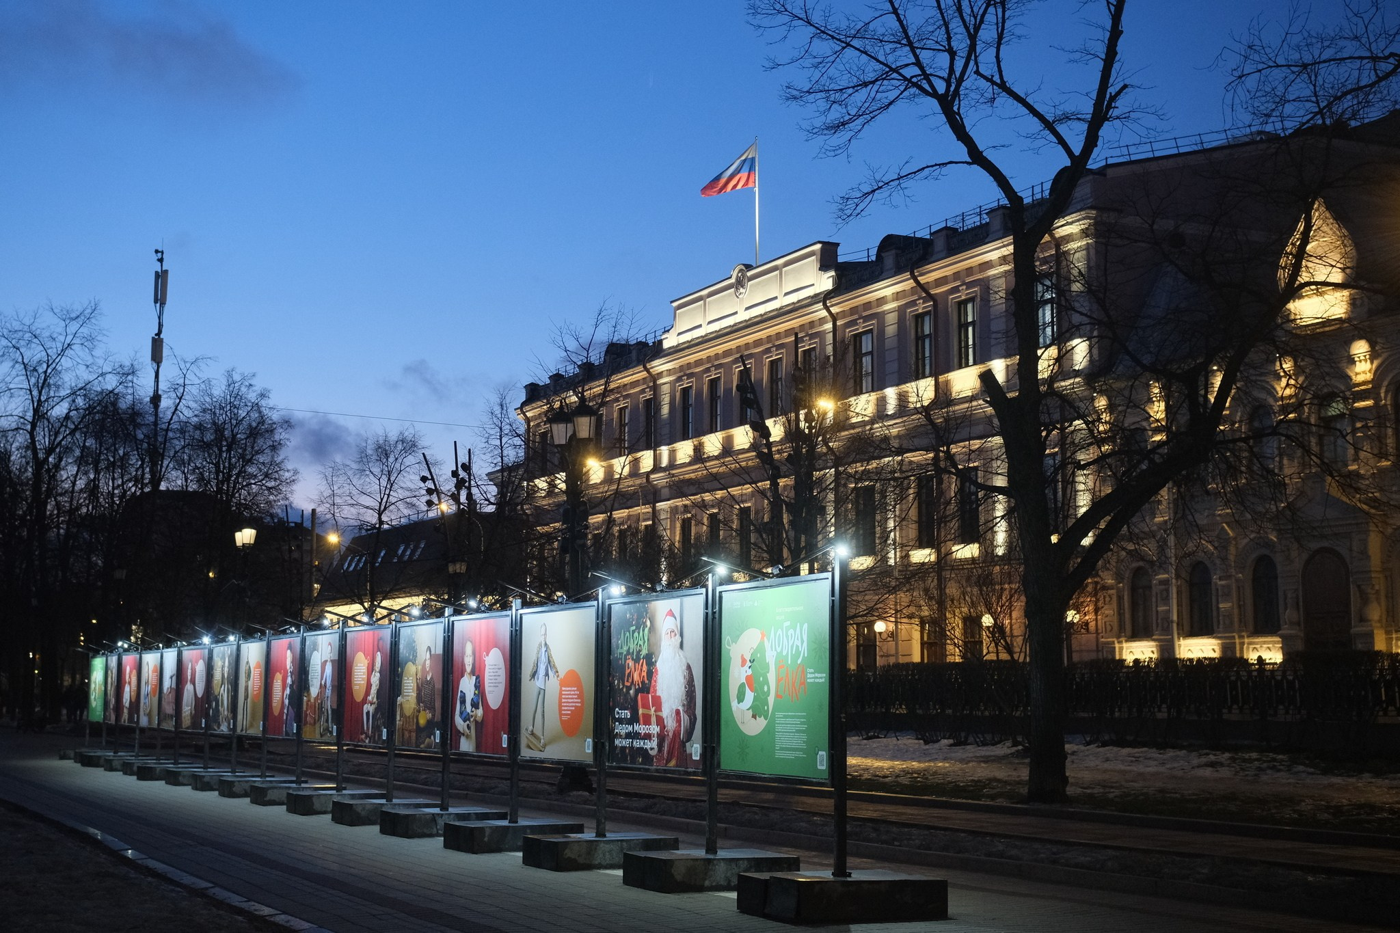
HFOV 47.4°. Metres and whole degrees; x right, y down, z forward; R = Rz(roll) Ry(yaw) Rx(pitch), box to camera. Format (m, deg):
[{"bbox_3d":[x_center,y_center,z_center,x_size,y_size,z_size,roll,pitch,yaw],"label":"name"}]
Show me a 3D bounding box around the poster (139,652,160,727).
[{"bbox_3d":[-11.502,4.676,33.316,0.070,1.570,1.700,5,-10,-31],"label":"poster"}]

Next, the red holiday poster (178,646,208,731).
[{"bbox_3d":[-9.528,4.193,29.965,0.070,1.570,1.700,5,-10,-33],"label":"red holiday poster"}]

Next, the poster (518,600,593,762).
[{"bbox_3d":[-1.479,2.238,16.411,0.070,1.570,1.700,5,-10,-31],"label":"poster"}]

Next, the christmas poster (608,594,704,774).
[{"bbox_3d":[-0.418,1.979,14.587,0.070,1.570,1.700,5,-10,-32],"label":"christmas poster"}]

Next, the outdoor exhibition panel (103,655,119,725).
[{"bbox_3d":[-13.537,5.119,36.658,0.070,1.570,1.700,4,-9,-27],"label":"outdoor exhibition panel"}]

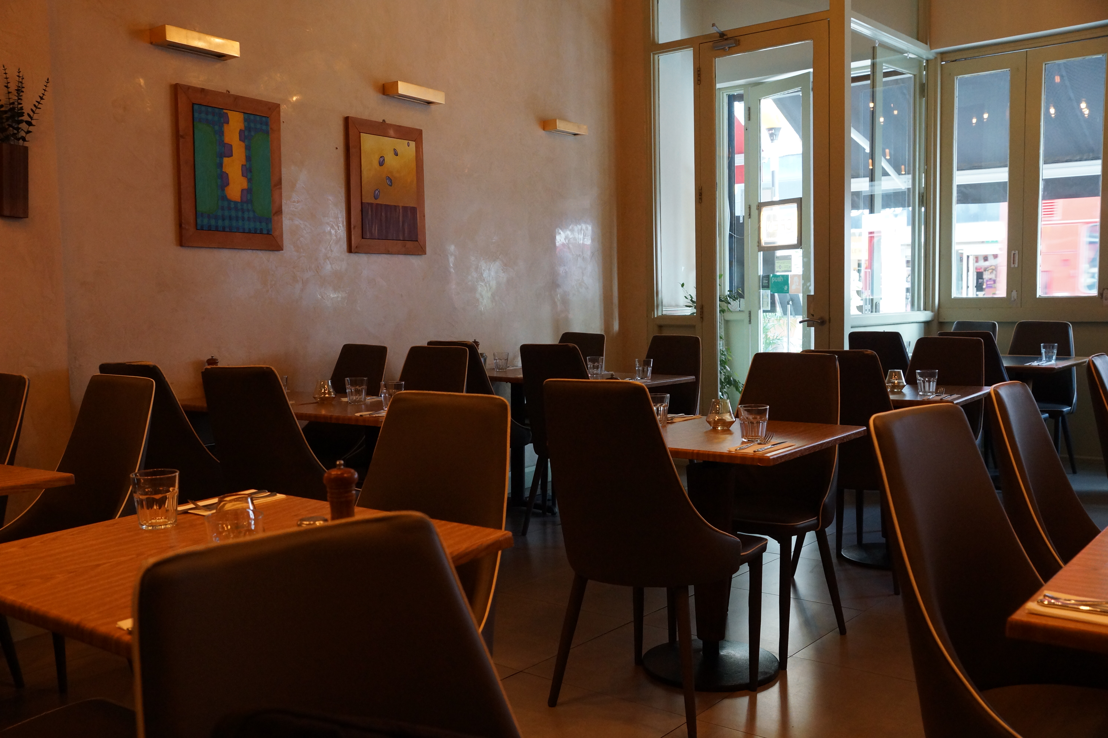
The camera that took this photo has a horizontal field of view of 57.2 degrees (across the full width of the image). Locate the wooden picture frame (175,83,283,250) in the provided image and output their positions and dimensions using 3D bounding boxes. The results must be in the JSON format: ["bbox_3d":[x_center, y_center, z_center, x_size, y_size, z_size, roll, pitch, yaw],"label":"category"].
[{"bbox_3d":[-1.417,-0.869,4.458,0.035,0.670,0.530,2,5,35],"label":"wooden picture frame"}]

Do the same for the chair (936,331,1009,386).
[{"bbox_3d":[2.425,0.253,5.825,0.500,0.960,0.560,2,5,36],"label":"chair"}]

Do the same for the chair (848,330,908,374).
[{"bbox_3d":[2.015,0.238,6.095,0.500,0.960,0.560,2,5,36],"label":"chair"}]

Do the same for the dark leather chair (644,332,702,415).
[{"bbox_3d":[0.516,0.302,5.317,0.490,0.942,0.575,2,5,39],"label":"dark leather chair"}]

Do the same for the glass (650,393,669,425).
[{"bbox_3d":[0.320,0.129,3.176,0.088,0.094,0.088,-1,4,0],"label":"glass"}]

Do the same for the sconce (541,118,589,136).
[{"bbox_3d":[0.089,-1.683,7.103,0.115,0.067,0.380,2,5,36],"label":"sconce"}]

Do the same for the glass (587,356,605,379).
[{"bbox_3d":[0.222,-0.013,5.442,0.089,0.100,0.089,-1,4,0],"label":"glass"}]

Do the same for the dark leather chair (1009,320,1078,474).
[{"bbox_3d":[2.987,0.186,6.332,0.490,0.942,0.575,2,5,38],"label":"dark leather chair"}]

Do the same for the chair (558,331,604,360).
[{"bbox_3d":[0.015,0.274,5.950,0.500,0.960,0.560,2,5,36],"label":"chair"}]

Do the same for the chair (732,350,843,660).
[{"bbox_3d":[0.710,0.432,3.422,0.490,0.942,0.575,2,5,37],"label":"chair"}]

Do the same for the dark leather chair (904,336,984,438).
[{"bbox_3d":[1.782,0.349,4.844,0.490,0.965,0.585,2,5,40],"label":"dark leather chair"}]

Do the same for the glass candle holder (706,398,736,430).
[{"bbox_3d":[0.538,0.143,3.280,0.095,0.097,0.095,-1,4,0],"label":"glass candle holder"}]

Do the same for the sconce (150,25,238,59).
[{"bbox_3d":[-1.406,-1.282,3.999,0.092,0.058,0.345,2,5,34],"label":"sconce"}]

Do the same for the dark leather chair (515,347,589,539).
[{"bbox_3d":[0.134,0.352,5.186,0.490,0.965,0.585,2,4,34],"label":"dark leather chair"}]

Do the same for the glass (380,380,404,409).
[{"bbox_3d":[-0.612,0.099,3.848,0.088,0.094,0.088,-1,4,0],"label":"glass"}]

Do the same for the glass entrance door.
[{"bbox_3d":[1.250,-0.659,6.122,0.820,2.660,0.055,2,5,39],"label":"glass entrance door"}]

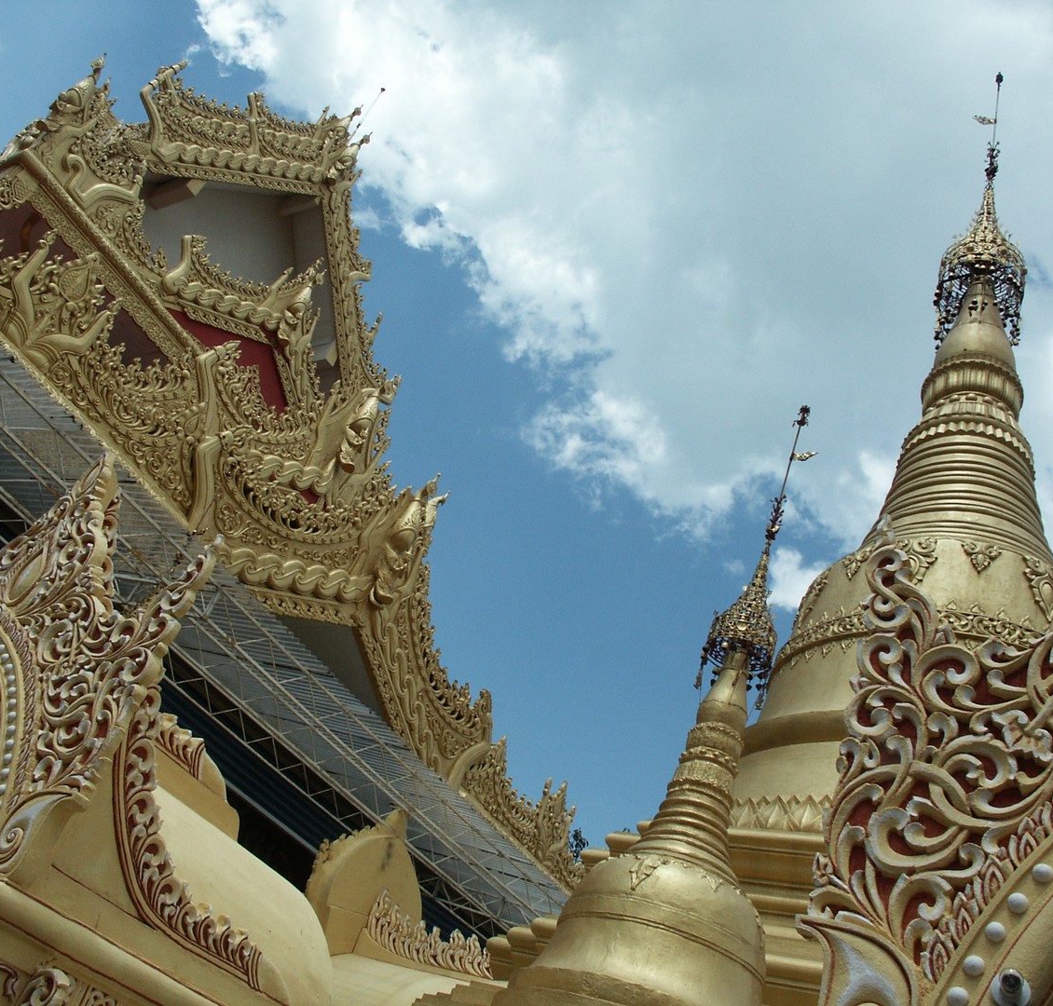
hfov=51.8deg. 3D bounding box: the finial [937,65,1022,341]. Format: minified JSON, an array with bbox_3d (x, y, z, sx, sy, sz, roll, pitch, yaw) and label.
[{"bbox_3d":[6.841,-4.666,16.029,1.165,7.927,1.165,5,-45,22],"label":"finial"}]

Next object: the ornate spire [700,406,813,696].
[{"bbox_3d":[1.149,0.145,5.135,0.308,1.934,0.308,14,-42,13],"label":"ornate spire"}]

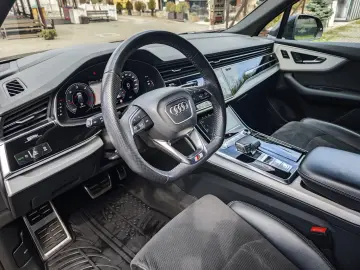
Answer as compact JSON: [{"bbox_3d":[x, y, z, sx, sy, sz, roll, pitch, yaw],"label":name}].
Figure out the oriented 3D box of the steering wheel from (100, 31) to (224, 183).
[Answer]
[{"bbox_3d":[-0.027,-0.065,0.612,0.375,0.362,0.100,-26,14,-39],"label":"steering wheel"}]

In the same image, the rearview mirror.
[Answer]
[{"bbox_3d":[0.747,-0.675,1.538,0.270,0.180,0.140,-18,32,-29],"label":"rearview mirror"}]

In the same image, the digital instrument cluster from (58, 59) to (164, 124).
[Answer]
[{"bbox_3d":[-0.215,-0.164,0.783,0.380,0.145,0.090,-26,16,-39],"label":"digital instrument cluster"}]

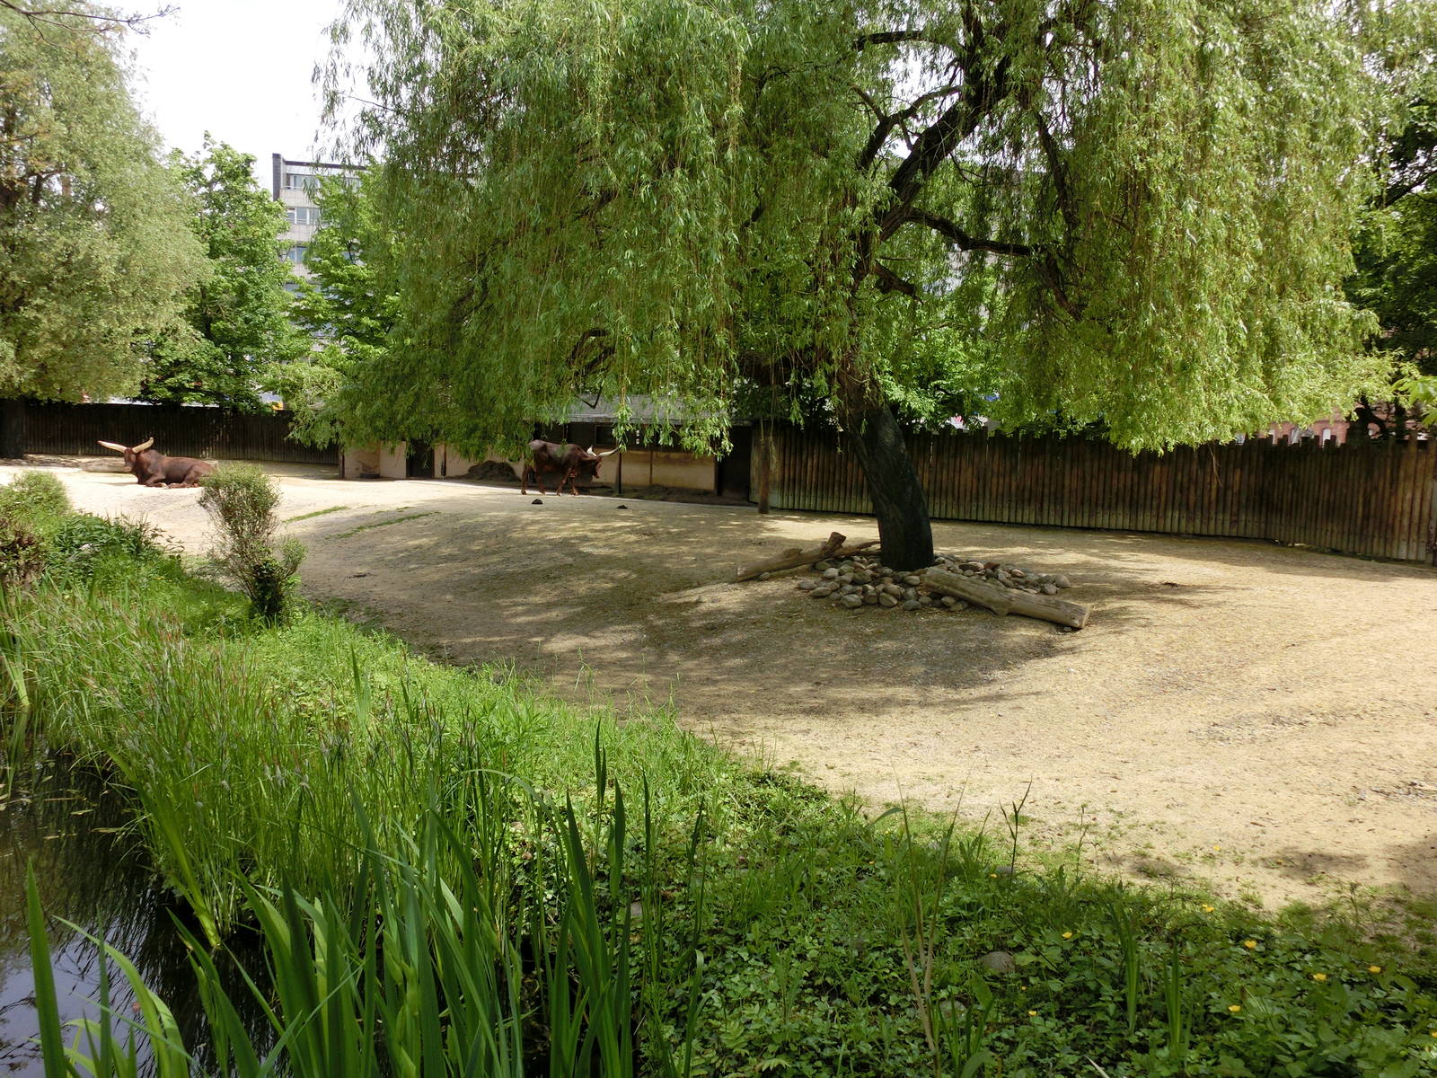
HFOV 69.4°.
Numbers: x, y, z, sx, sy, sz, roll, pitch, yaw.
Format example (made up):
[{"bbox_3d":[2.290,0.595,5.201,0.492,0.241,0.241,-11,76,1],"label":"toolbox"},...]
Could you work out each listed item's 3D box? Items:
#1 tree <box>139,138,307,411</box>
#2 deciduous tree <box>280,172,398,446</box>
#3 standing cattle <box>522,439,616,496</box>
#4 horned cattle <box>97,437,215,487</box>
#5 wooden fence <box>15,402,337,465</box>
[{"bbox_3d":[-20.059,-9.746,42.000,6.200,12.600,6.200,2,6,0],"label":"tree"},{"bbox_3d":[-14.165,-8.439,39.500,5.000,11.000,5.000,2,6,0],"label":"deciduous tree"},{"bbox_3d":[-3.755,-1.772,26.000,2.200,1.380,0.850,0,6,-20],"label":"standing cattle"},{"bbox_3d":[-13.090,-1.793,24.200,2.250,1.120,1.150,-2,7,-37],"label":"horned cattle"},{"bbox_3d":[-20.012,-3.895,38.300,11.900,1.900,0.350,2,6,3],"label":"wooden fence"}]

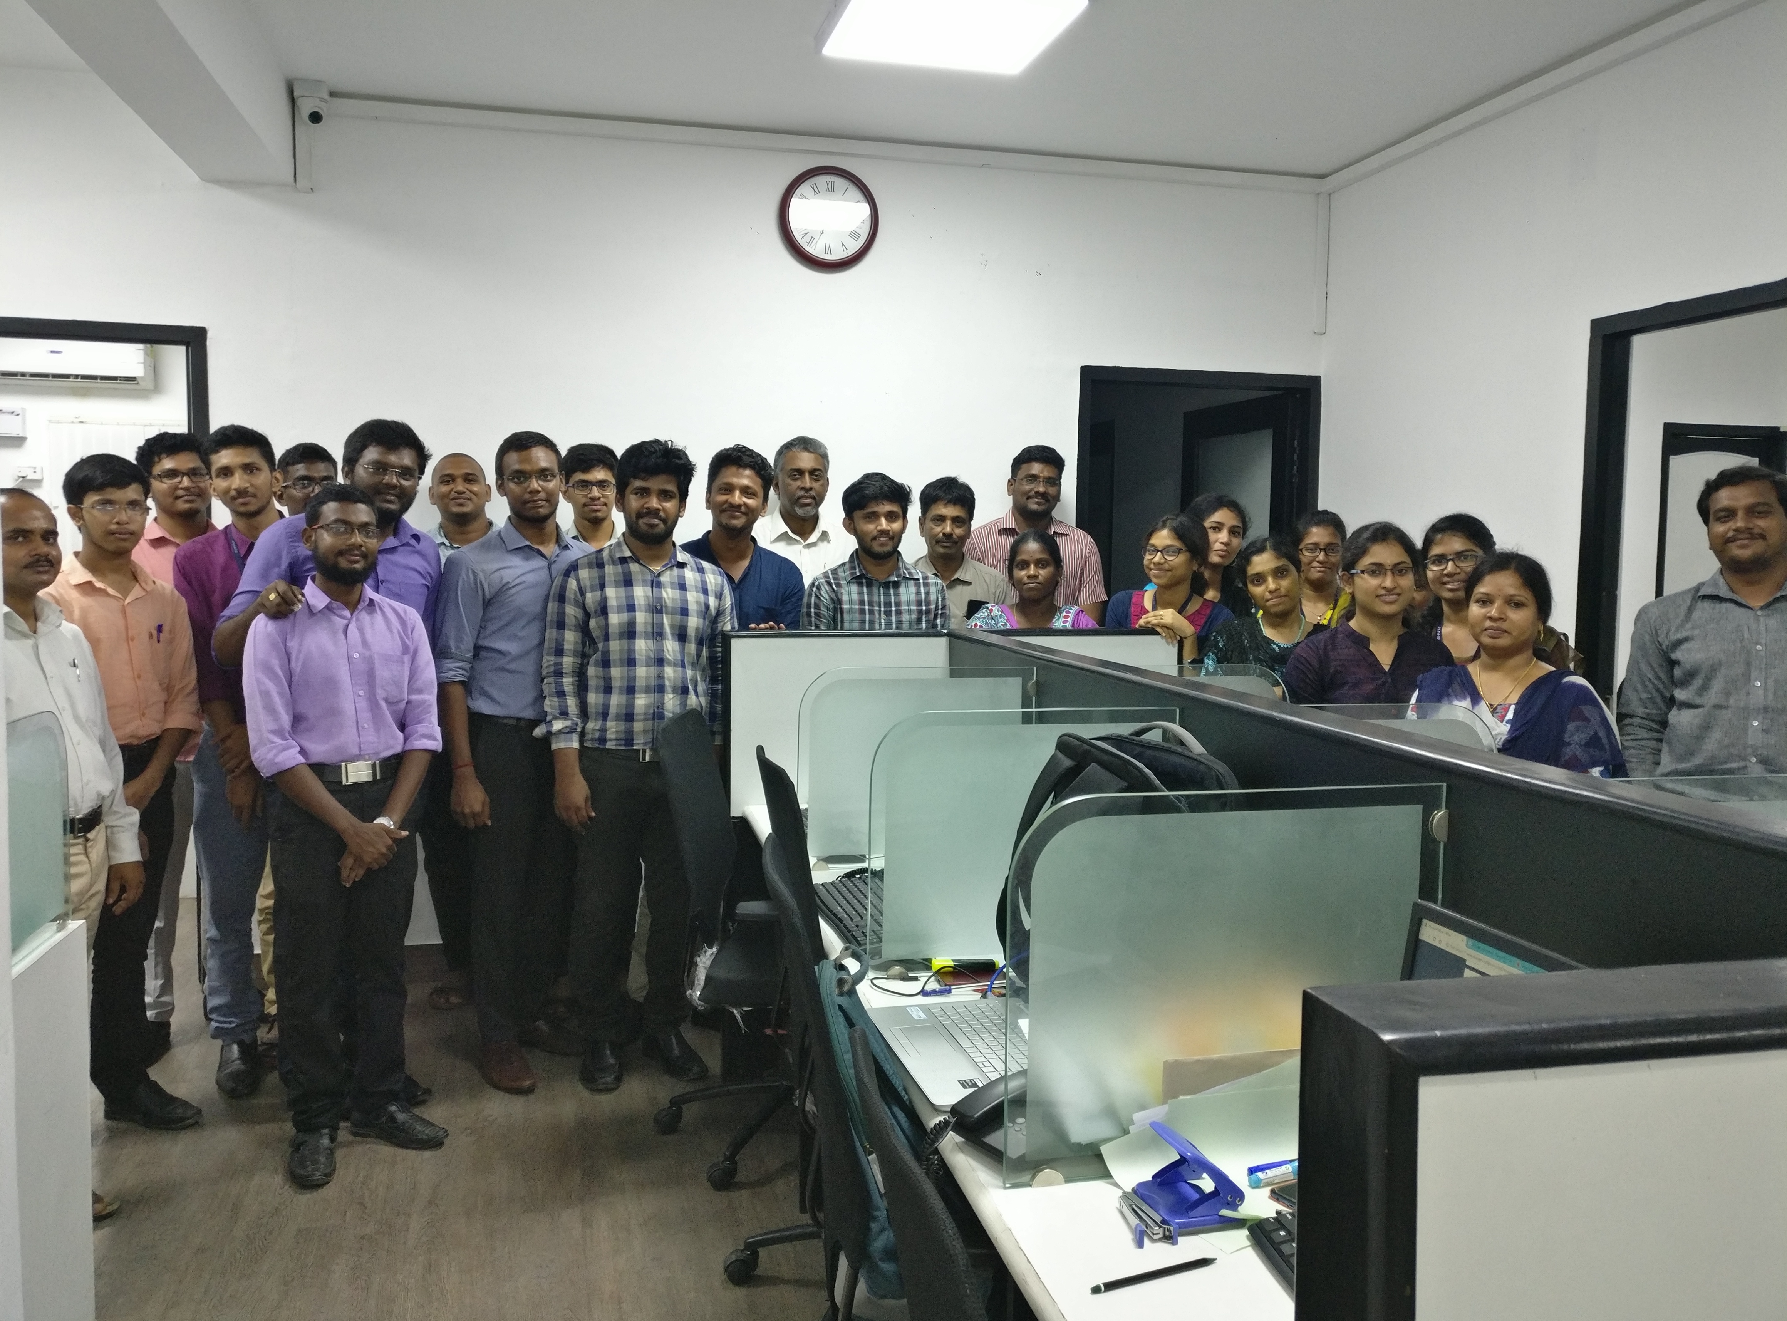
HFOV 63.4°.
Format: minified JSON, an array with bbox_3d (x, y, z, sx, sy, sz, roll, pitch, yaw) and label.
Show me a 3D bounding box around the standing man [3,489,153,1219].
[{"bbox_3d":[-1.782,0.414,3.088,0.320,1.548,0.470,5,6,40],"label":"standing man"}]

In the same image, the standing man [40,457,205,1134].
[{"bbox_3d":[-1.902,0.327,3.572,0.470,1.637,0.310,-3,6,-40],"label":"standing man"}]

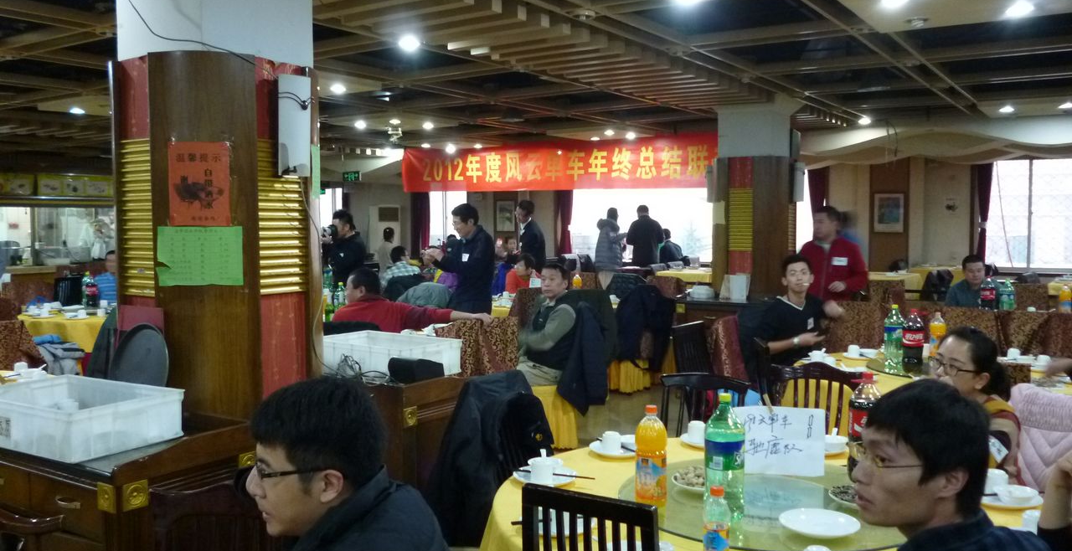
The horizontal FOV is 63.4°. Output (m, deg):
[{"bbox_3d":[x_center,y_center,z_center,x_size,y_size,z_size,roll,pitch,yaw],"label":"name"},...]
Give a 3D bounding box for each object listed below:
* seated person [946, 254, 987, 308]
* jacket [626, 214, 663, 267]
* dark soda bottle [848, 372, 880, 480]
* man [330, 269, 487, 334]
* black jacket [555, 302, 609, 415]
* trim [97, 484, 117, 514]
[{"bbox_3d":[3.776,0.444,7.527,0.560,1.280,0.700,1,4,20],"label":"seated person"},{"bbox_3d":[1.613,-0.529,12.900,0.560,0.770,0.320,0,4,3],"label":"jacket"},{"bbox_3d":[1.021,0.469,2.661,0.112,0.330,0.112,0,4,0],"label":"dark soda bottle"},{"bbox_3d":[-0.900,0.578,5.551,0.950,1.270,0.800,-2,4,-30],"label":"man"},{"bbox_3d":[0.284,0.519,5.400,0.320,0.690,0.420,1,4,12],"label":"black jacket"},{"bbox_3d":[-1.217,0.632,2.460,0.085,0.080,0.012,3,5,34],"label":"trim"}]

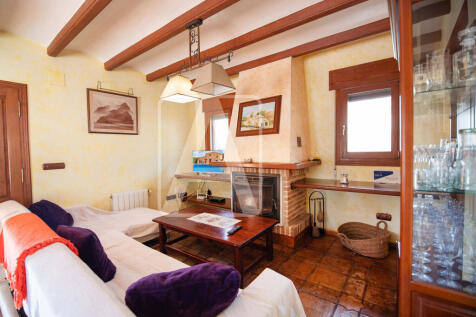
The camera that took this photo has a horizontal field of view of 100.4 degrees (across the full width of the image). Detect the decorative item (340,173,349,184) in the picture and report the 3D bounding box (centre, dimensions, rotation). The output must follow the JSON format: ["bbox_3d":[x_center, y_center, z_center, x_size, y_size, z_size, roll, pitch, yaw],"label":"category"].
[{"bbox_3d":[1.415,0.261,2.628,0.090,0.146,0.090,2,3,37],"label":"decorative item"}]

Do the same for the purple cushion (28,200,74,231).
[{"bbox_3d":[-1.811,0.538,1.928,0.432,0.396,0.156,2,41,37],"label":"purple cushion"}]

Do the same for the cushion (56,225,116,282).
[{"bbox_3d":[-0.995,0.537,1.216,0.432,0.396,0.162,2,30,37],"label":"cushion"}]

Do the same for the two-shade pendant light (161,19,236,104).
[{"bbox_3d":[-0.453,-1.063,2.121,0.972,0.768,0.318,2,3,37],"label":"two-shade pendant light"}]

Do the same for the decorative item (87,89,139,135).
[{"bbox_3d":[-2.092,-0.762,3.398,0.031,0.684,0.780,2,3,37],"label":"decorative item"}]

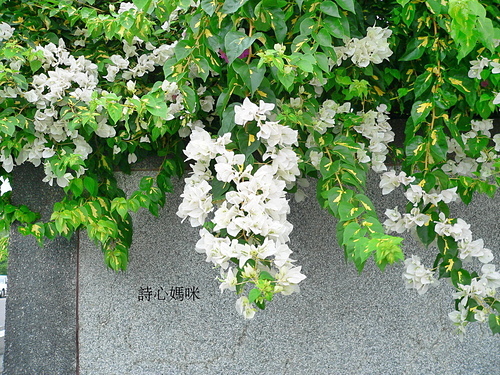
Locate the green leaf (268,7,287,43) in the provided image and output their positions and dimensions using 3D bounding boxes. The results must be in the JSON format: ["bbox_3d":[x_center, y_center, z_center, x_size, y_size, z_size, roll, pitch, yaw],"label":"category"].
[{"bbox_3d":[0.065,-0.376,1.200,0.039,0.086,0.022,-10,-18,-6],"label":"green leaf"}]

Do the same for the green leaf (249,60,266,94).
[{"bbox_3d":[0.018,-0.257,1.220,0.042,0.083,0.022,4,-18,0],"label":"green leaf"}]

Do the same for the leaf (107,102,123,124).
[{"bbox_3d":[-0.330,-0.181,1.270,0.038,0.057,0.018,-6,-22,-6],"label":"leaf"}]

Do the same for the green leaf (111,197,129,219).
[{"bbox_3d":[-0.339,0.052,1.350,0.045,0.062,0.022,-6,-25,0],"label":"green leaf"}]

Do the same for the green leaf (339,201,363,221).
[{"bbox_3d":[0.232,0.054,1.200,0.064,0.050,0.018,-42,-10,-19],"label":"green leaf"}]

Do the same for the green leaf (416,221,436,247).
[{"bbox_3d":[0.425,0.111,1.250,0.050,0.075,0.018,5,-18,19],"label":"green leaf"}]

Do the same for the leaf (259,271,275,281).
[{"bbox_3d":[0.042,0.225,1.320,0.038,0.038,0.018,-30,-40,-5],"label":"leaf"}]

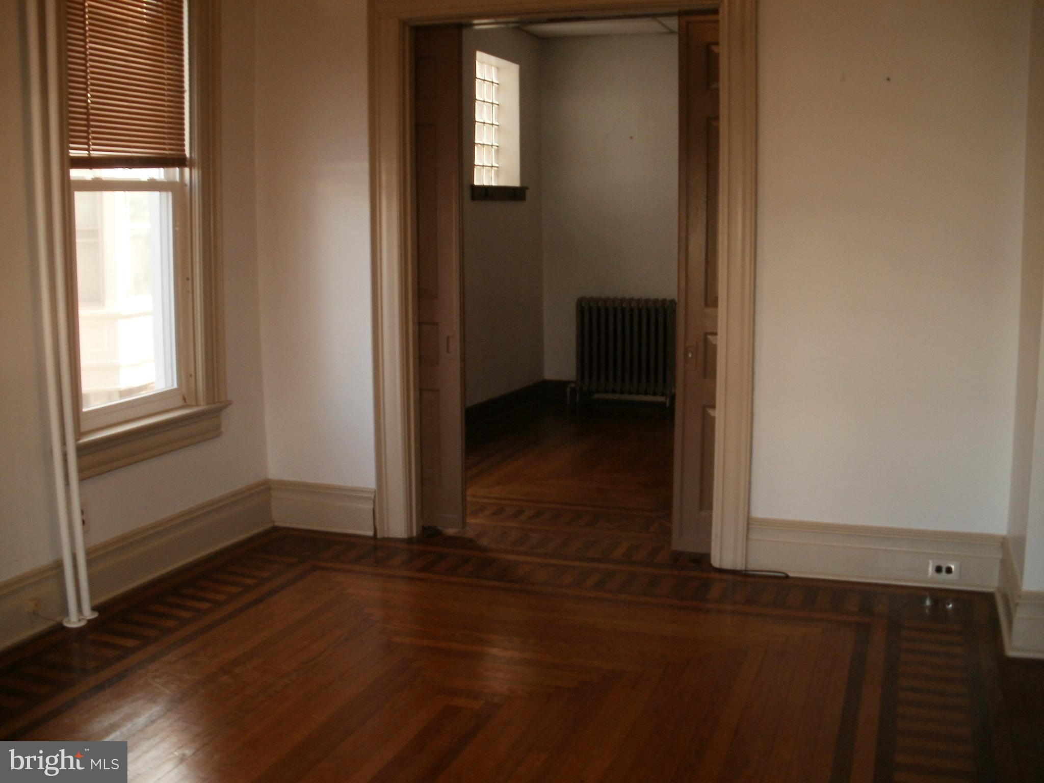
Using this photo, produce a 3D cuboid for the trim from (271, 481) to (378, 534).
[{"bbox_3d":[-0.904,0.528,4.941,0.528,0.220,0.030,2,8,19],"label":"trim"}]

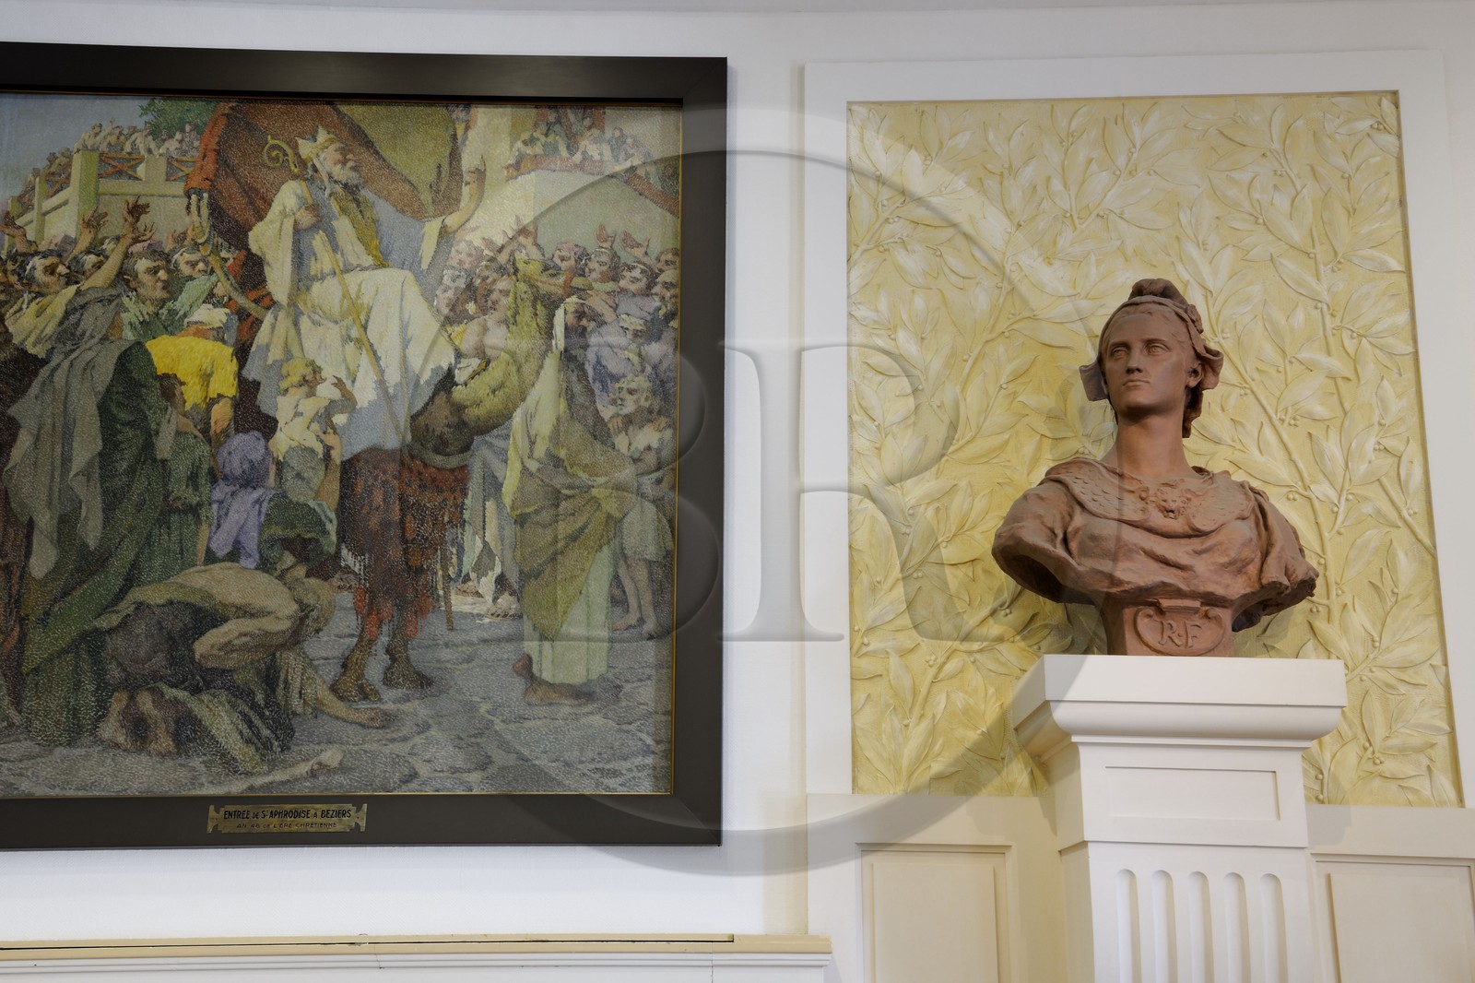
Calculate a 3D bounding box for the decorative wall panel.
[{"bbox_3d":[0.764,-0.115,3.571,1.095,1.400,0.050,0,-14,0],"label":"decorative wall panel"}]

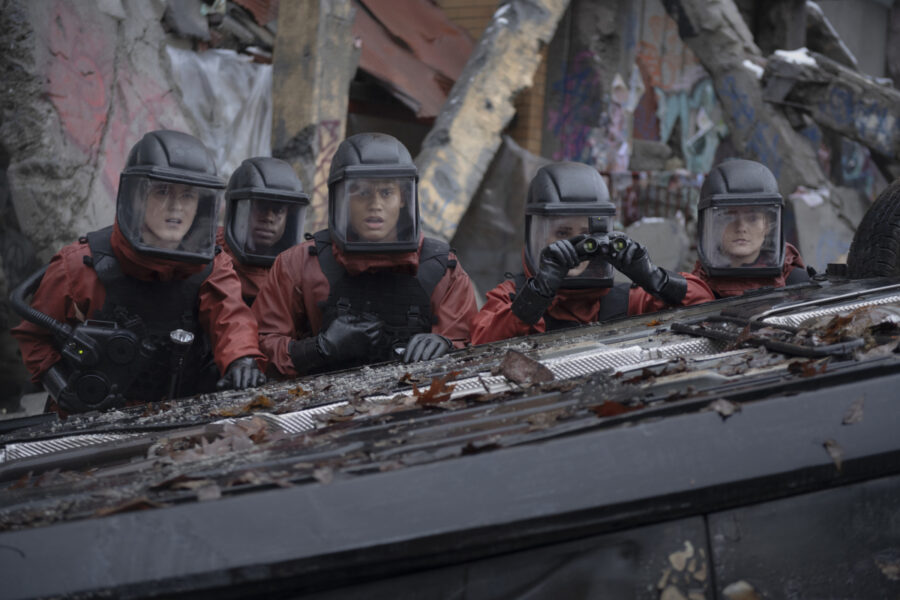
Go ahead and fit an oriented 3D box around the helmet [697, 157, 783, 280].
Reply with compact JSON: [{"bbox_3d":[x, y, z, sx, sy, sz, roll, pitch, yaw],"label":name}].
[{"bbox_3d":[0.818,-0.234,4.380,0.240,0.310,0.290,1,3,-3],"label":"helmet"}]

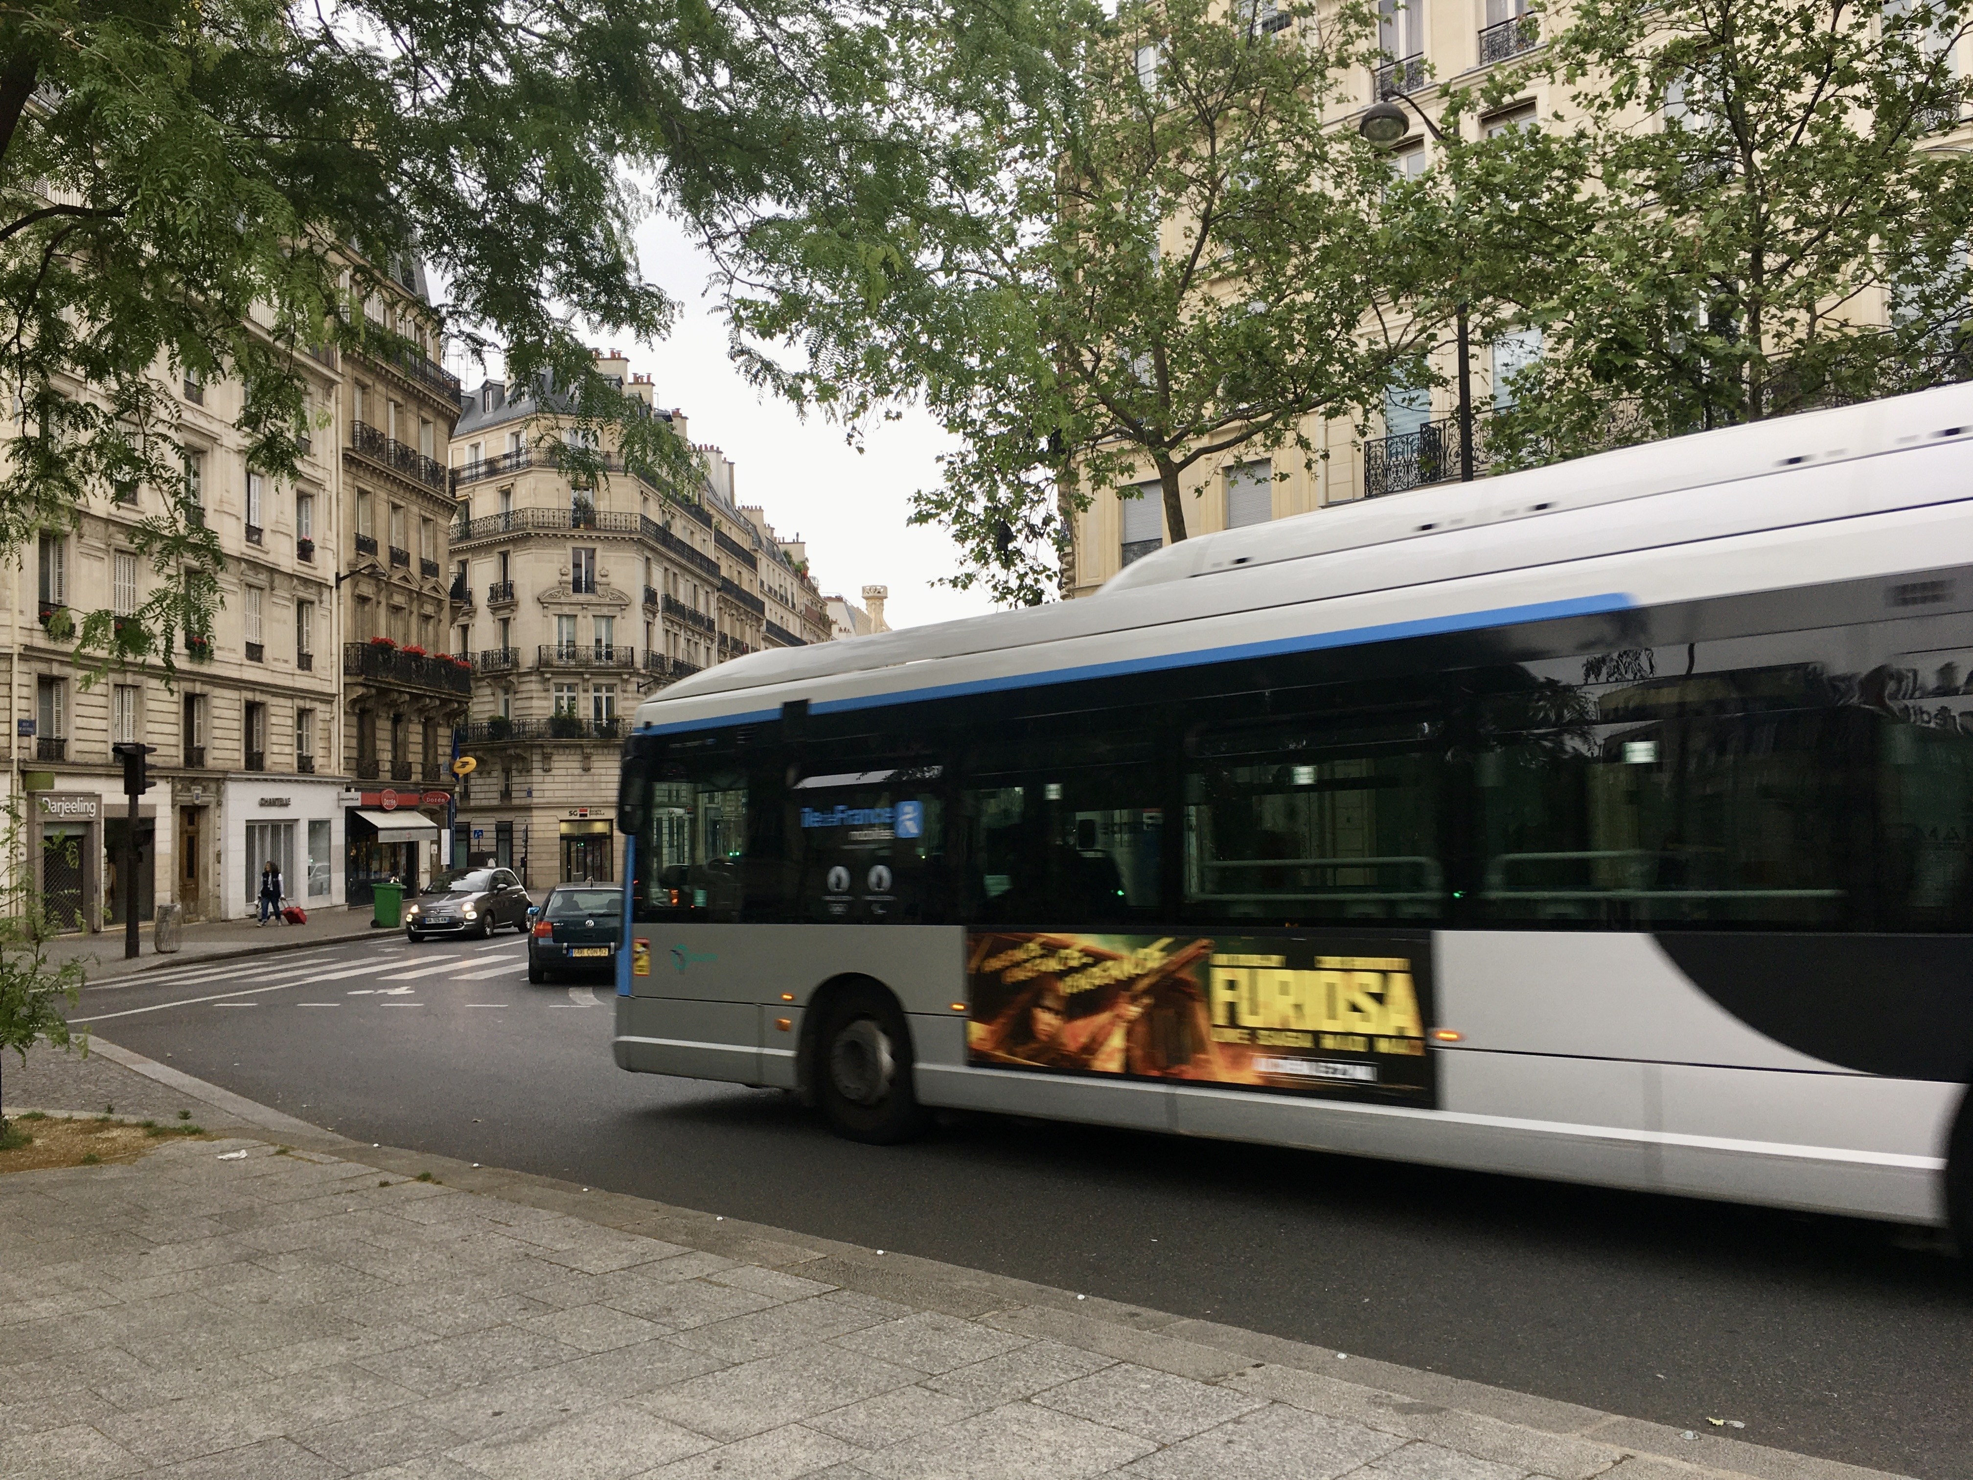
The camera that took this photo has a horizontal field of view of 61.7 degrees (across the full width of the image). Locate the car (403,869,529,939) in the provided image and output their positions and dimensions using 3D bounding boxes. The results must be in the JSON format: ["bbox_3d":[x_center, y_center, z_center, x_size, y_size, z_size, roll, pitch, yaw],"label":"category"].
[{"bbox_3d":[-10.912,3.437,35.053,1.650,1.490,3.570,-1,-2,4],"label":"car"}]

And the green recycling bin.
[{"bbox_3d":[-14.340,3.955,39.671,0.760,1.080,0.600,-1,-2,-15],"label":"green recycling bin"}]

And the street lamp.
[{"bbox_3d":[5.119,-2.413,18.965,1.680,9.700,0.580,1,-3,-41],"label":"street lamp"}]

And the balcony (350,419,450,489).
[{"bbox_3d":[-19.250,-9.200,54.350,0.400,1.000,7.700,-1,-2,2],"label":"balcony"}]

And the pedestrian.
[{"bbox_3d":[-18.186,3.898,41.933,0.580,1.670,0.420,-1,-2,9],"label":"pedestrian"}]

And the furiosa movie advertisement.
[{"bbox_3d":[0.888,1.280,7.872,2.770,0.730,0.030,-6,-5,44],"label":"furiosa movie advertisement"}]

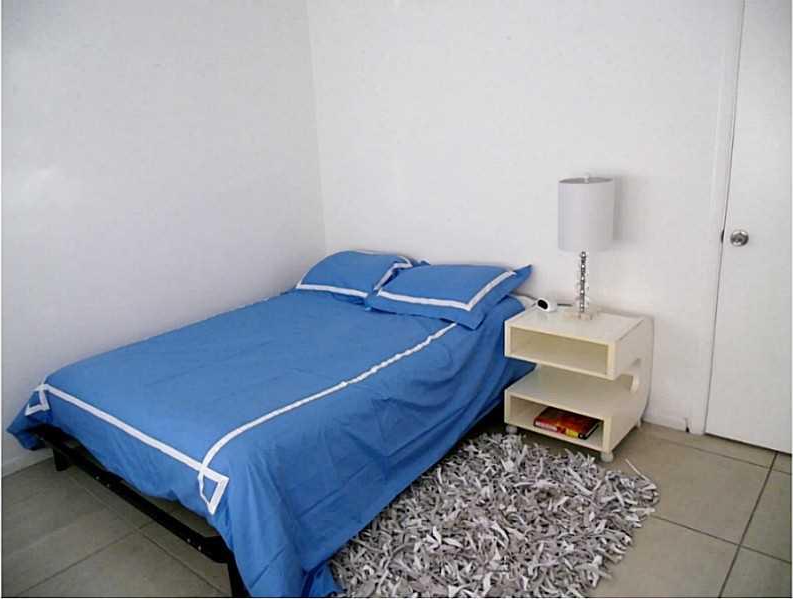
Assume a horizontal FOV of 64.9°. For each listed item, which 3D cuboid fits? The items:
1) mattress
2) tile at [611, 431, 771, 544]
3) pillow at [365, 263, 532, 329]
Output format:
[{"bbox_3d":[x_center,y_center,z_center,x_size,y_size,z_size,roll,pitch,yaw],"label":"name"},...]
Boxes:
[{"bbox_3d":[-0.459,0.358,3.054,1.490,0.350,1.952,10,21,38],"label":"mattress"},{"bbox_3d":[1.141,0.736,2.568,0.604,0.012,0.604,10,21,38],"label":"tile"},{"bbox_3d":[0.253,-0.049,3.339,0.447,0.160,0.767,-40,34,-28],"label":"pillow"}]

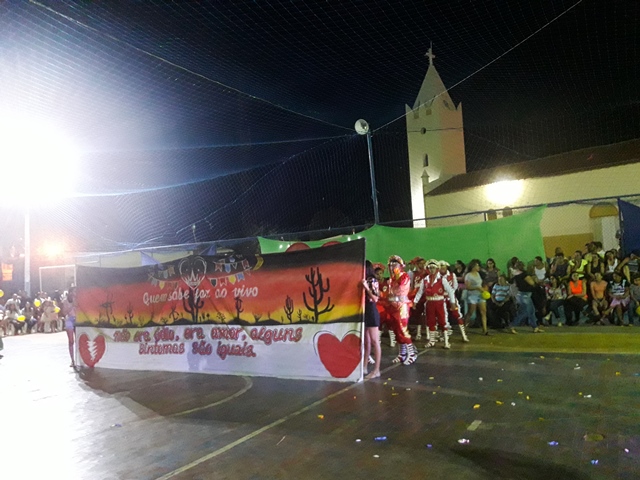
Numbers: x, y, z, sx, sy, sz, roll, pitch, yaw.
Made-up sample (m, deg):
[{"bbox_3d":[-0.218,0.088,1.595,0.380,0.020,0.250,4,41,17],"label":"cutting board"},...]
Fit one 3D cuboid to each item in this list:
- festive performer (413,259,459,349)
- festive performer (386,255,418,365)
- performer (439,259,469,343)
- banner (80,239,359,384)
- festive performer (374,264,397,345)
[{"bbox_3d":[2.264,1.251,10.238,0.820,1.710,0.420,-4,-5,12],"label":"festive performer"},{"bbox_3d":[1.356,1.165,8.701,0.470,1.730,0.500,0,-6,-35],"label":"festive performer"},{"bbox_3d":[2.811,1.295,11.016,0.620,1.690,0.450,-4,-5,17],"label":"performer"},{"bbox_3d":[-2.057,1.217,8.578,5.960,1.960,0.100,-5,-5,28],"label":"banner"},{"bbox_3d":[1.333,1.367,10.953,0.520,1.690,0.420,-3,-5,6],"label":"festive performer"}]

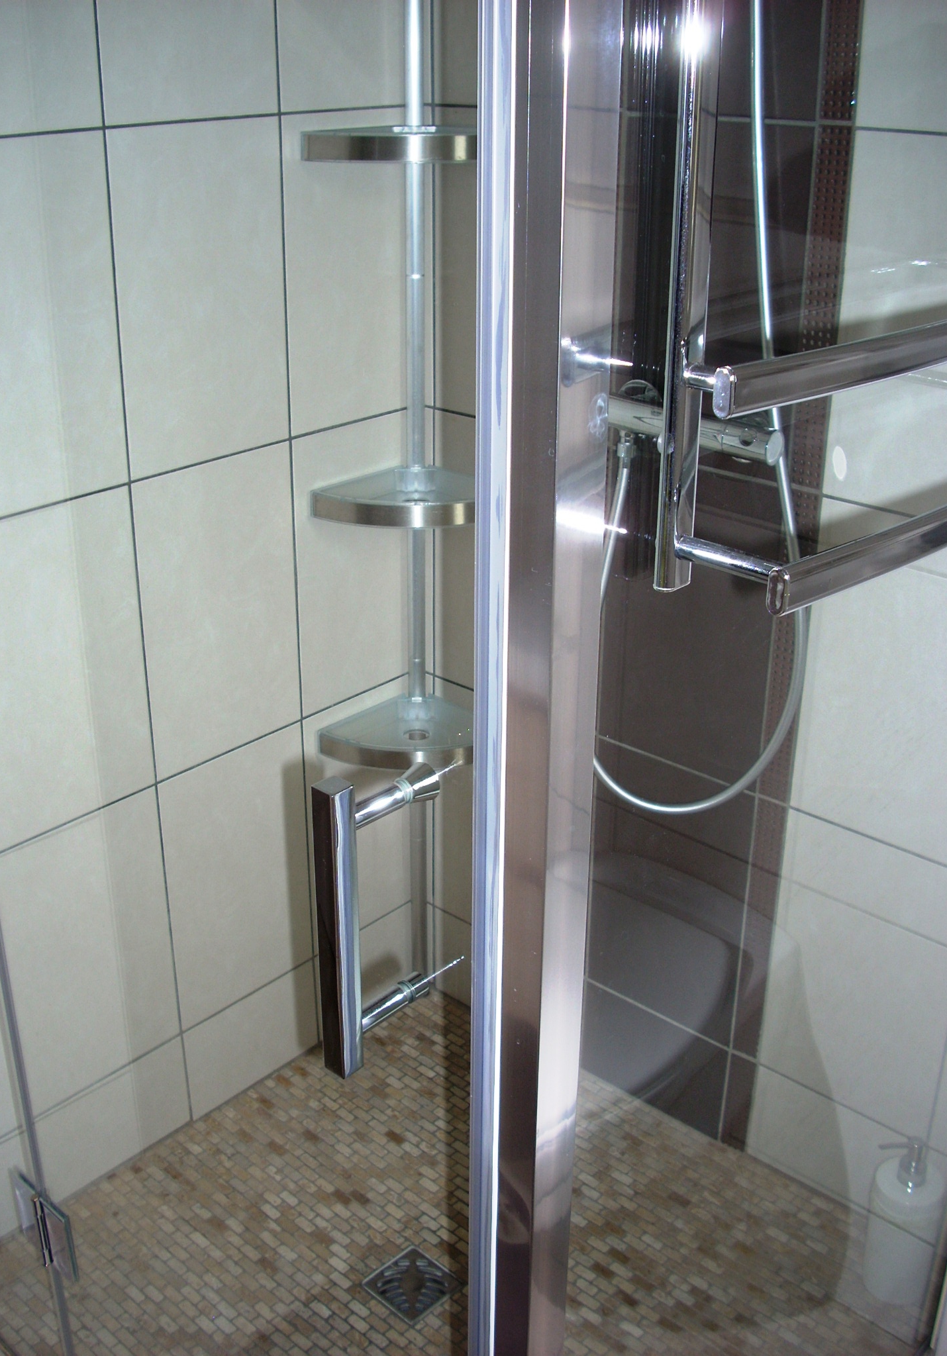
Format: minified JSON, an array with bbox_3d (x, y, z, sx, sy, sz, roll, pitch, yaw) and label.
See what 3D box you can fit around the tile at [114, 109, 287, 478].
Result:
[{"bbox_3d":[-0.324,-0.455,1.739,0.010,0.400,0.250,20,31,37],"label":"tile"}]

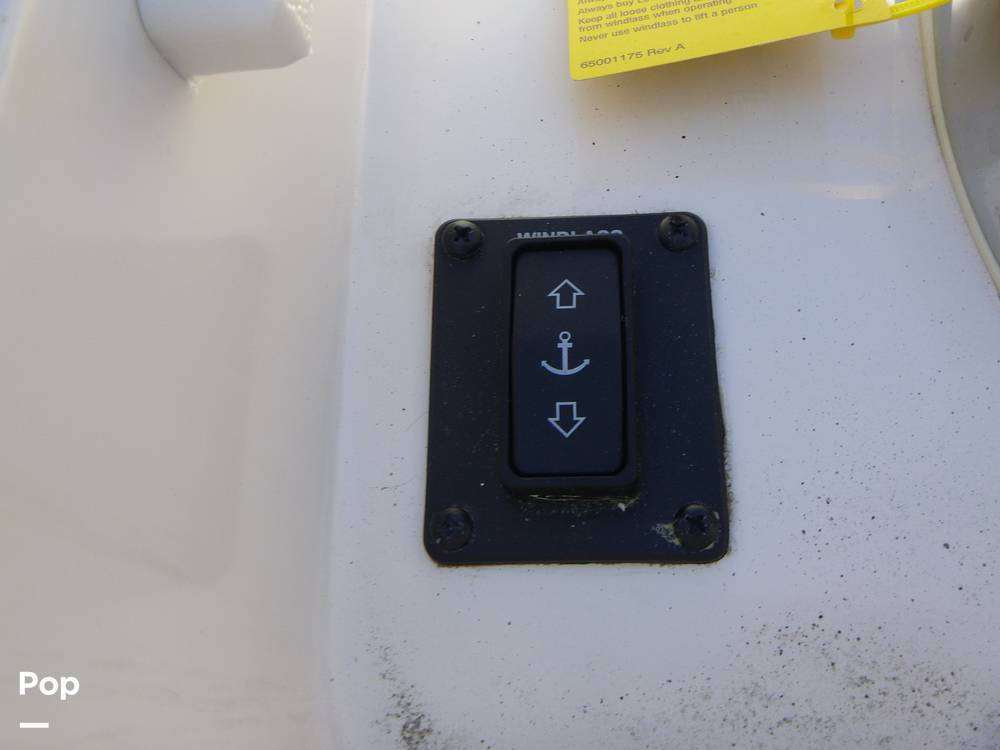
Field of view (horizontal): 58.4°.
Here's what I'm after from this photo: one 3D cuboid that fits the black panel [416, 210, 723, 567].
[{"bbox_3d":[0.014,0.000,0.171,0.056,0.012,0.071,-1,71,5],"label":"black panel"}]

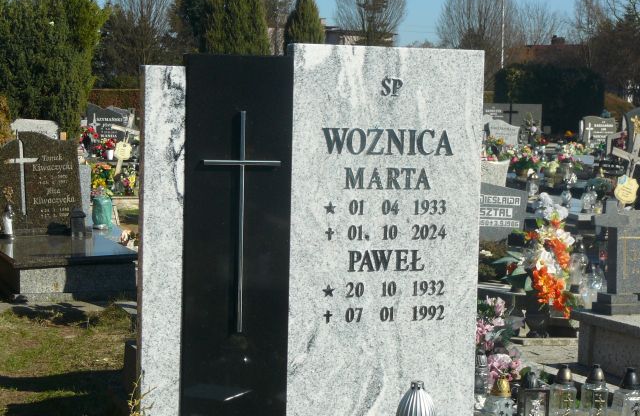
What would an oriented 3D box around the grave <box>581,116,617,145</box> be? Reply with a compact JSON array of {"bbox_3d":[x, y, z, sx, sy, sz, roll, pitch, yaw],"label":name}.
[{"bbox_3d":[5.513,-1.469,28.000,0.680,0.660,0.100,0,4,-17],"label":"grave"}]

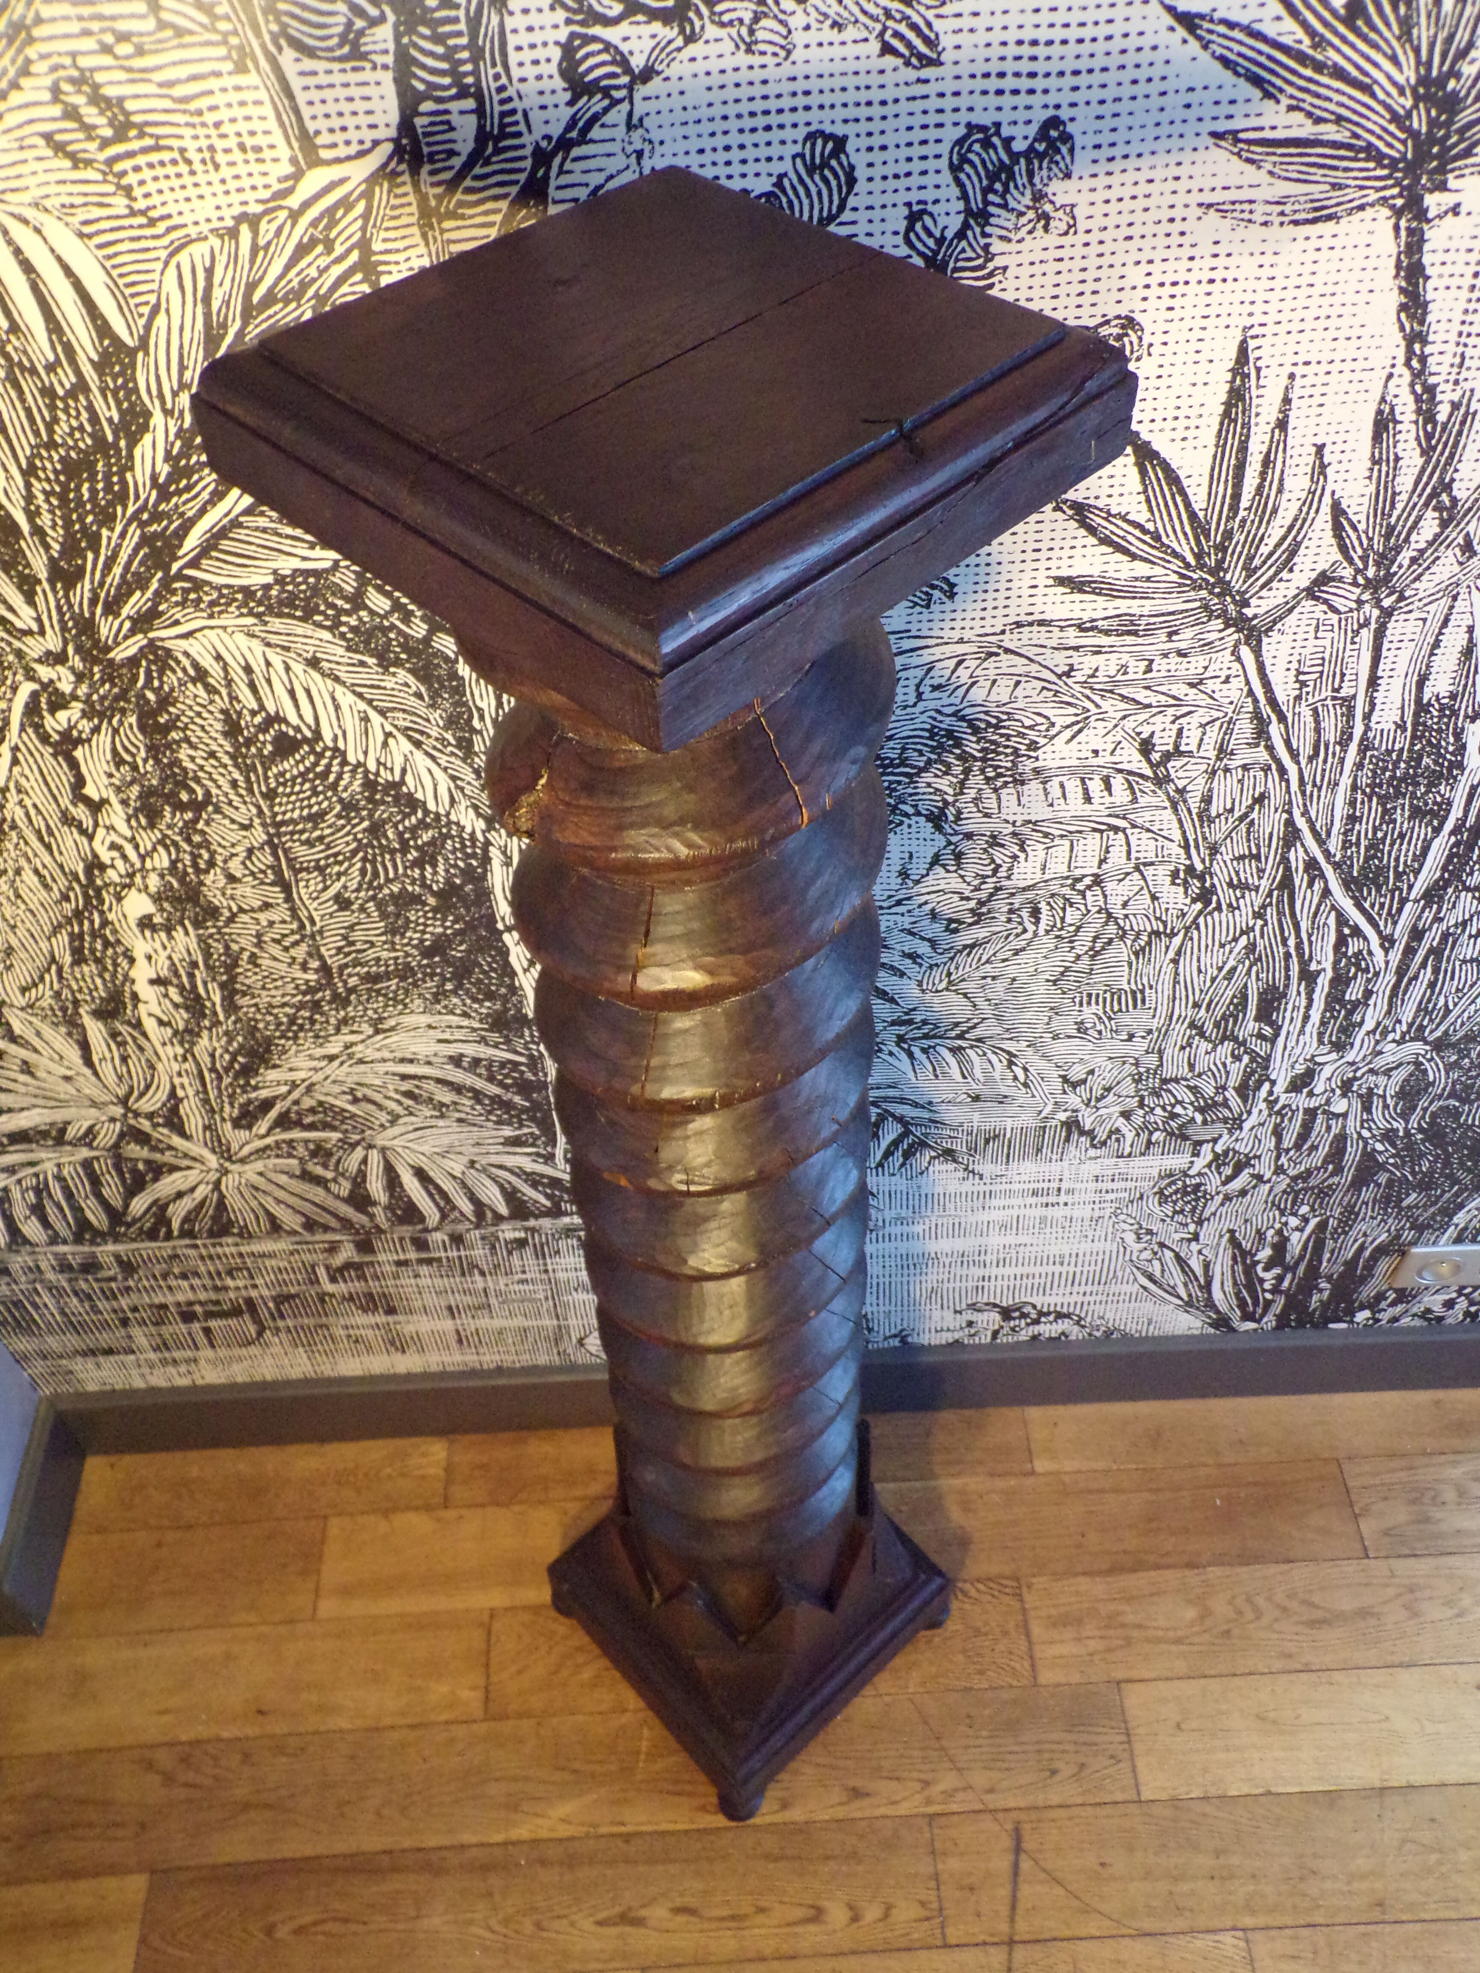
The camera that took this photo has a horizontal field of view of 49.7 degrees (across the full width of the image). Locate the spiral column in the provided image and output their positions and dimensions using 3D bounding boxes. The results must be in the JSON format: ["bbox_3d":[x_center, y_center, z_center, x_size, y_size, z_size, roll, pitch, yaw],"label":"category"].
[{"bbox_3d":[-0.009,0.203,1.107,0.260,1.279,0.260,-37,58,-27],"label":"spiral column"}]

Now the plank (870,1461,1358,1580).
[{"bbox_3d":[0.367,0.554,1.656,0.525,0.018,0.104,-3,49,-2],"label":"plank"}]

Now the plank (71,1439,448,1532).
[{"bbox_3d":[-0.501,0.527,1.692,0.387,0.018,0.082,-3,49,-2],"label":"plank"}]

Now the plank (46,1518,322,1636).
[{"bbox_3d":[-0.556,0.600,1.629,0.266,0.018,0.104,-3,49,-2],"label":"plank"}]

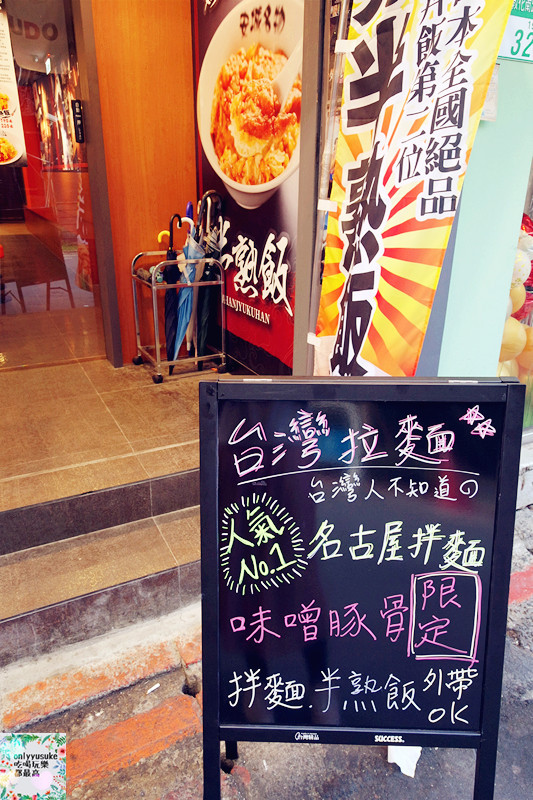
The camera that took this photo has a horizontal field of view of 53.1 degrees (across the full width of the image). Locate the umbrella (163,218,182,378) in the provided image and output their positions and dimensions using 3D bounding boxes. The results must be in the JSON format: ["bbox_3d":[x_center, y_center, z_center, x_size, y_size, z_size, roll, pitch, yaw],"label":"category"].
[{"bbox_3d":[-0.500,-0.543,2.862,0.100,0.858,0.085,5,21,-2],"label":"umbrella"}]

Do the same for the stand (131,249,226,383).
[{"bbox_3d":[-0.497,-0.488,3.014,0.409,0.644,0.413,-10,24,-27],"label":"stand"}]

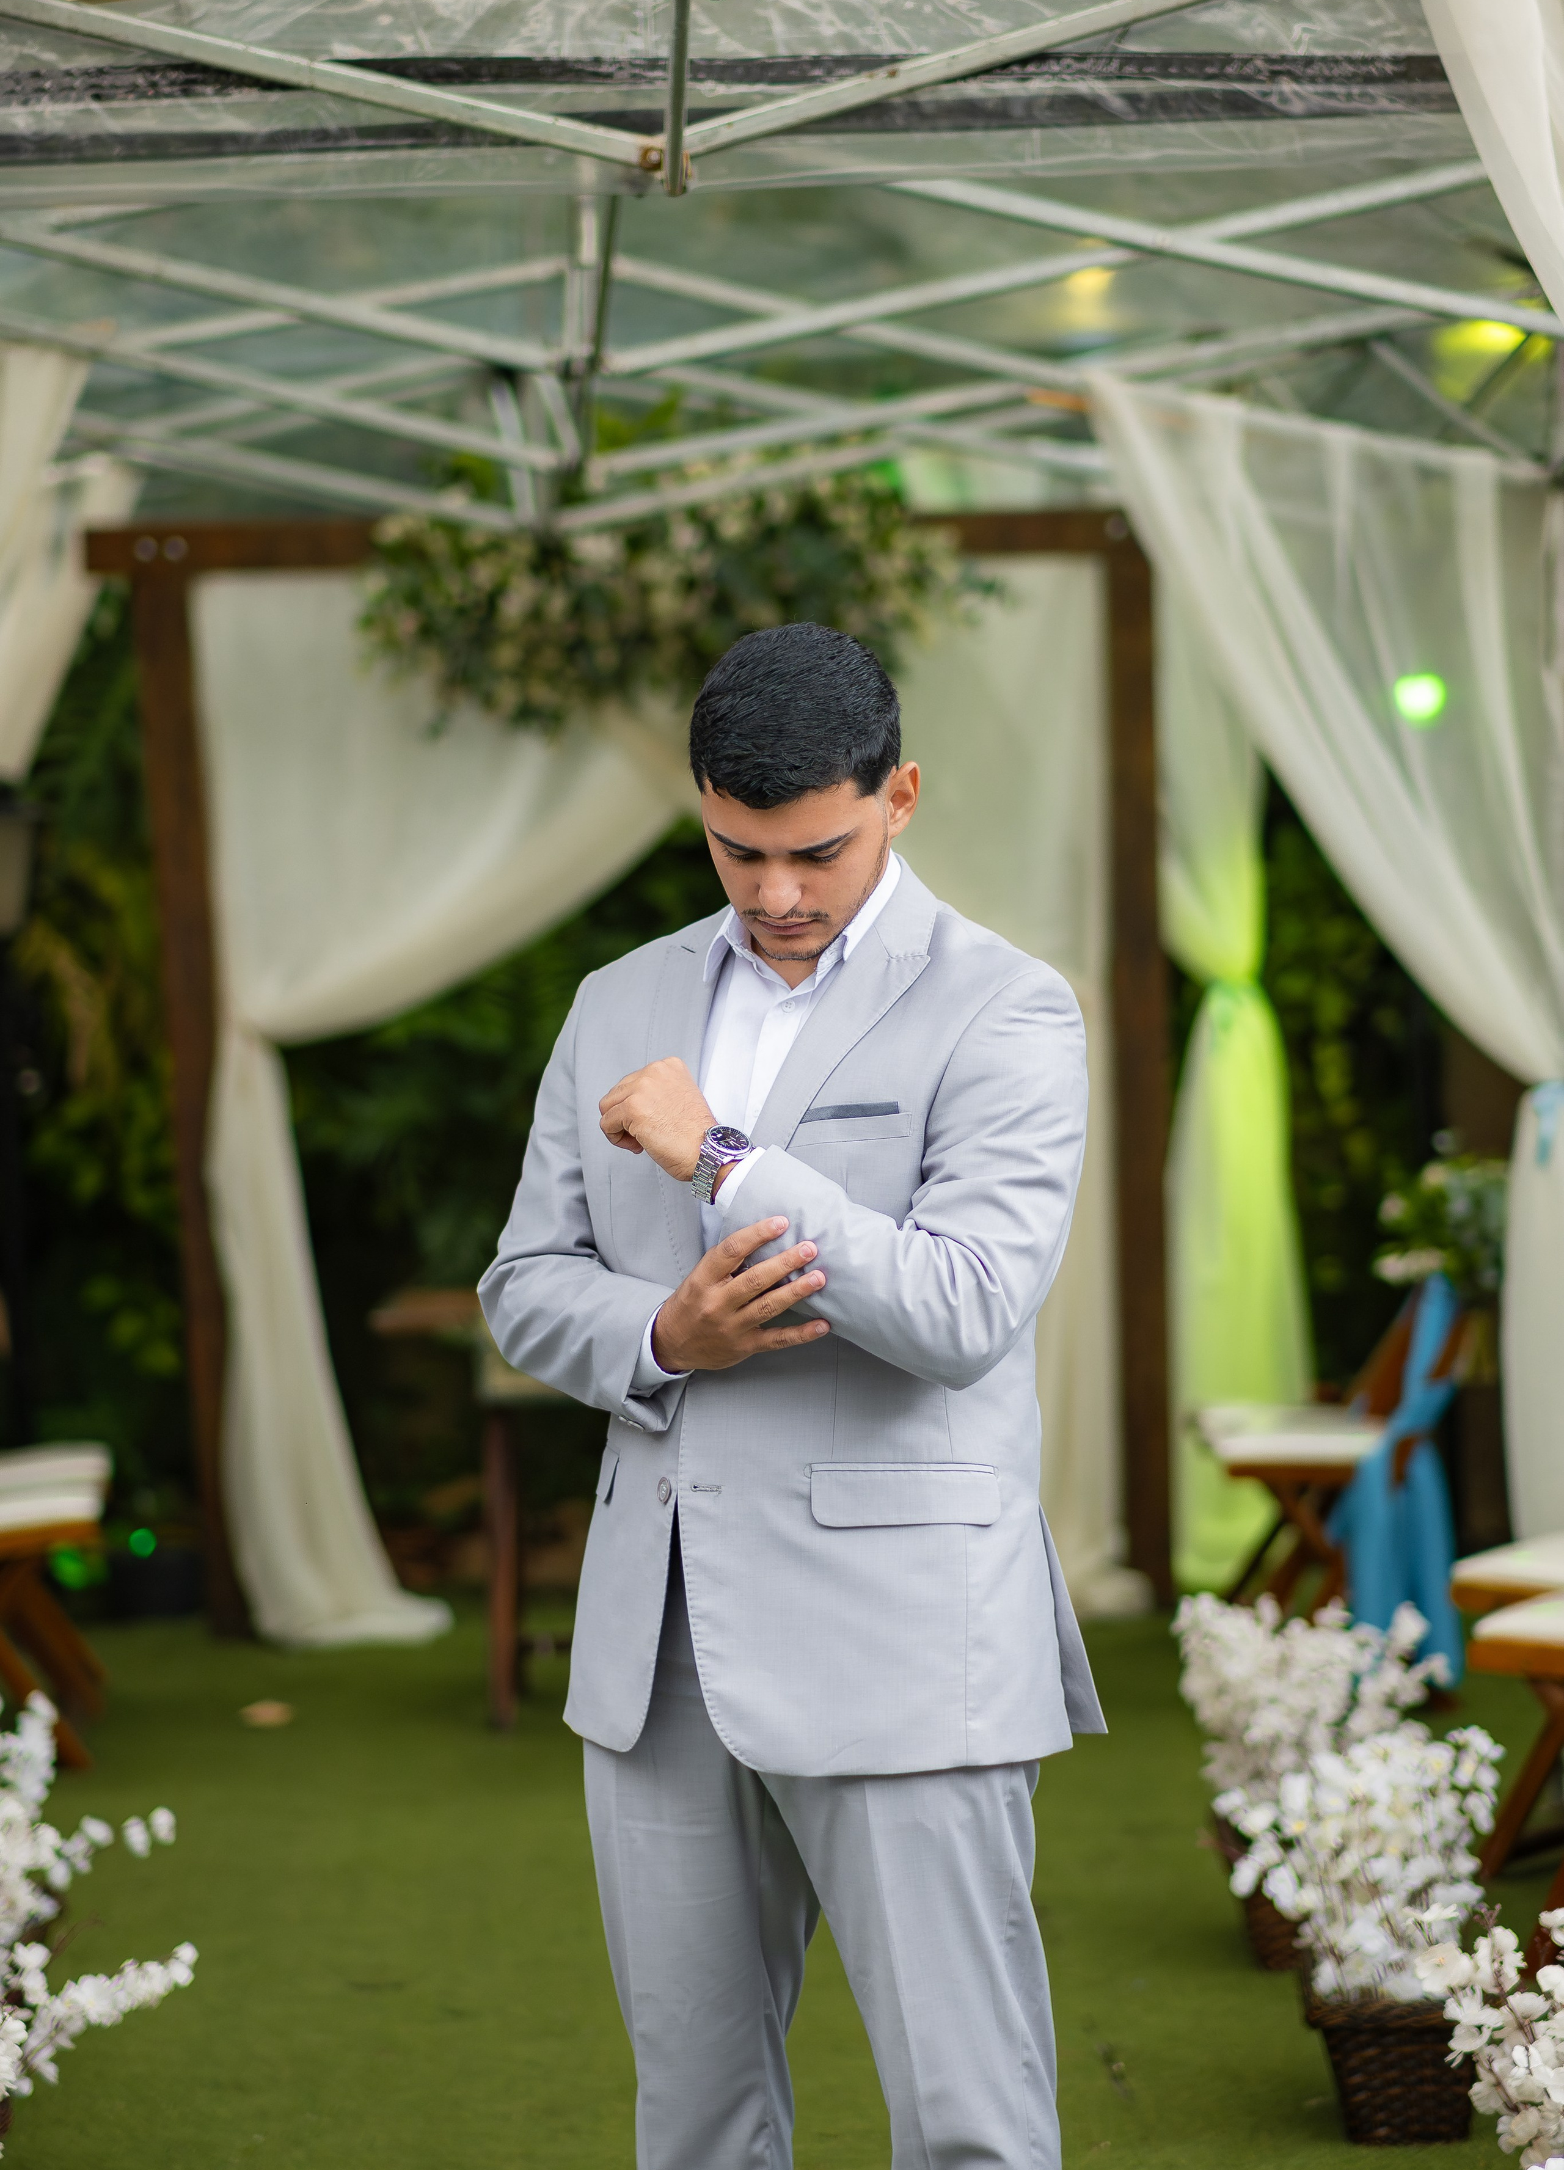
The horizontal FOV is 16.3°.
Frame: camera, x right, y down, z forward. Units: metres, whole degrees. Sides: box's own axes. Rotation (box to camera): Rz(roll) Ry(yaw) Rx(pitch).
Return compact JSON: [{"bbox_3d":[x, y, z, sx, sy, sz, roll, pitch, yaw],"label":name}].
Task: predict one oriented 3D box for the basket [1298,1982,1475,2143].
[{"bbox_3d":[0.730,1.148,6.580,0.225,0.180,0.340,-2,3,1],"label":"basket"}]

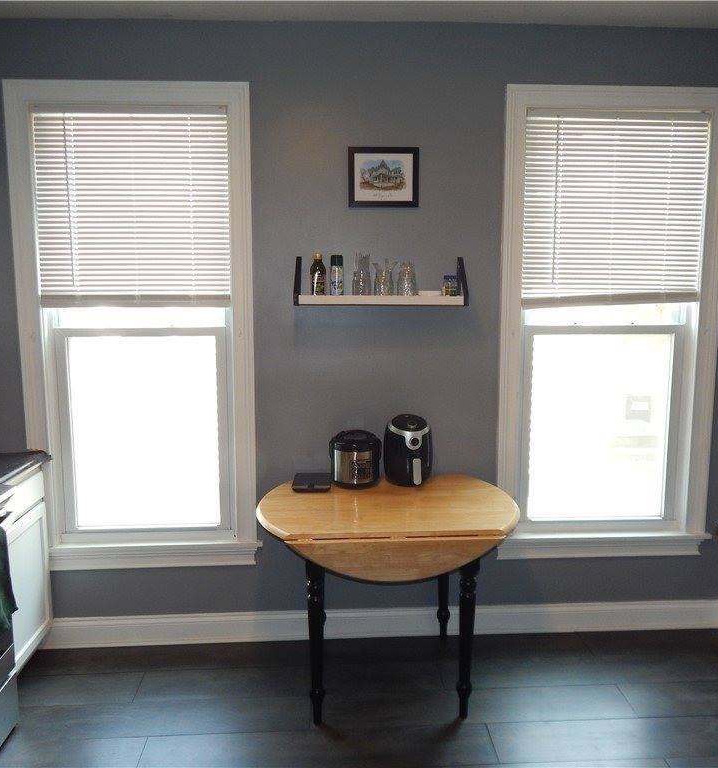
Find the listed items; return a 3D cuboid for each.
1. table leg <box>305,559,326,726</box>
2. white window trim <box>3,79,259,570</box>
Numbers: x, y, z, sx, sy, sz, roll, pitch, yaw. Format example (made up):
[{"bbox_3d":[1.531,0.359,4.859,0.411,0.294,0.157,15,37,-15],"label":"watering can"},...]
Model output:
[{"bbox_3d":[-0.154,0.881,2.440,0.070,0.710,0.070,-1,7,-3],"label":"table leg"},{"bbox_3d":[-0.931,-0.208,2.863,1.000,2.031,0.070,-1,7,-3],"label":"white window trim"}]

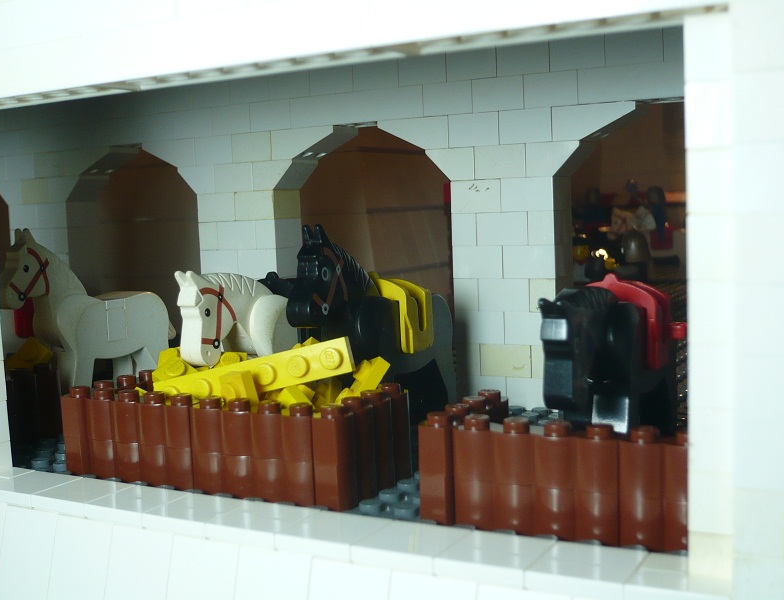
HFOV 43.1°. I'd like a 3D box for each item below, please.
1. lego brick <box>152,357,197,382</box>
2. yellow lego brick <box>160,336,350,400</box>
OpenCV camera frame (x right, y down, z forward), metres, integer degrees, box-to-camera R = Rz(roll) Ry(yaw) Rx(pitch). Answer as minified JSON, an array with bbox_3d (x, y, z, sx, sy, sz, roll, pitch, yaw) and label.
[{"bbox_3d":[-0.053,0.021,0.252,0.015,0.005,0.008,33,52,15],"label":"lego brick"},{"bbox_3d":[-0.032,0.018,0.230,0.048,0.008,0.005,-14,-1,12],"label":"yellow lego brick"}]

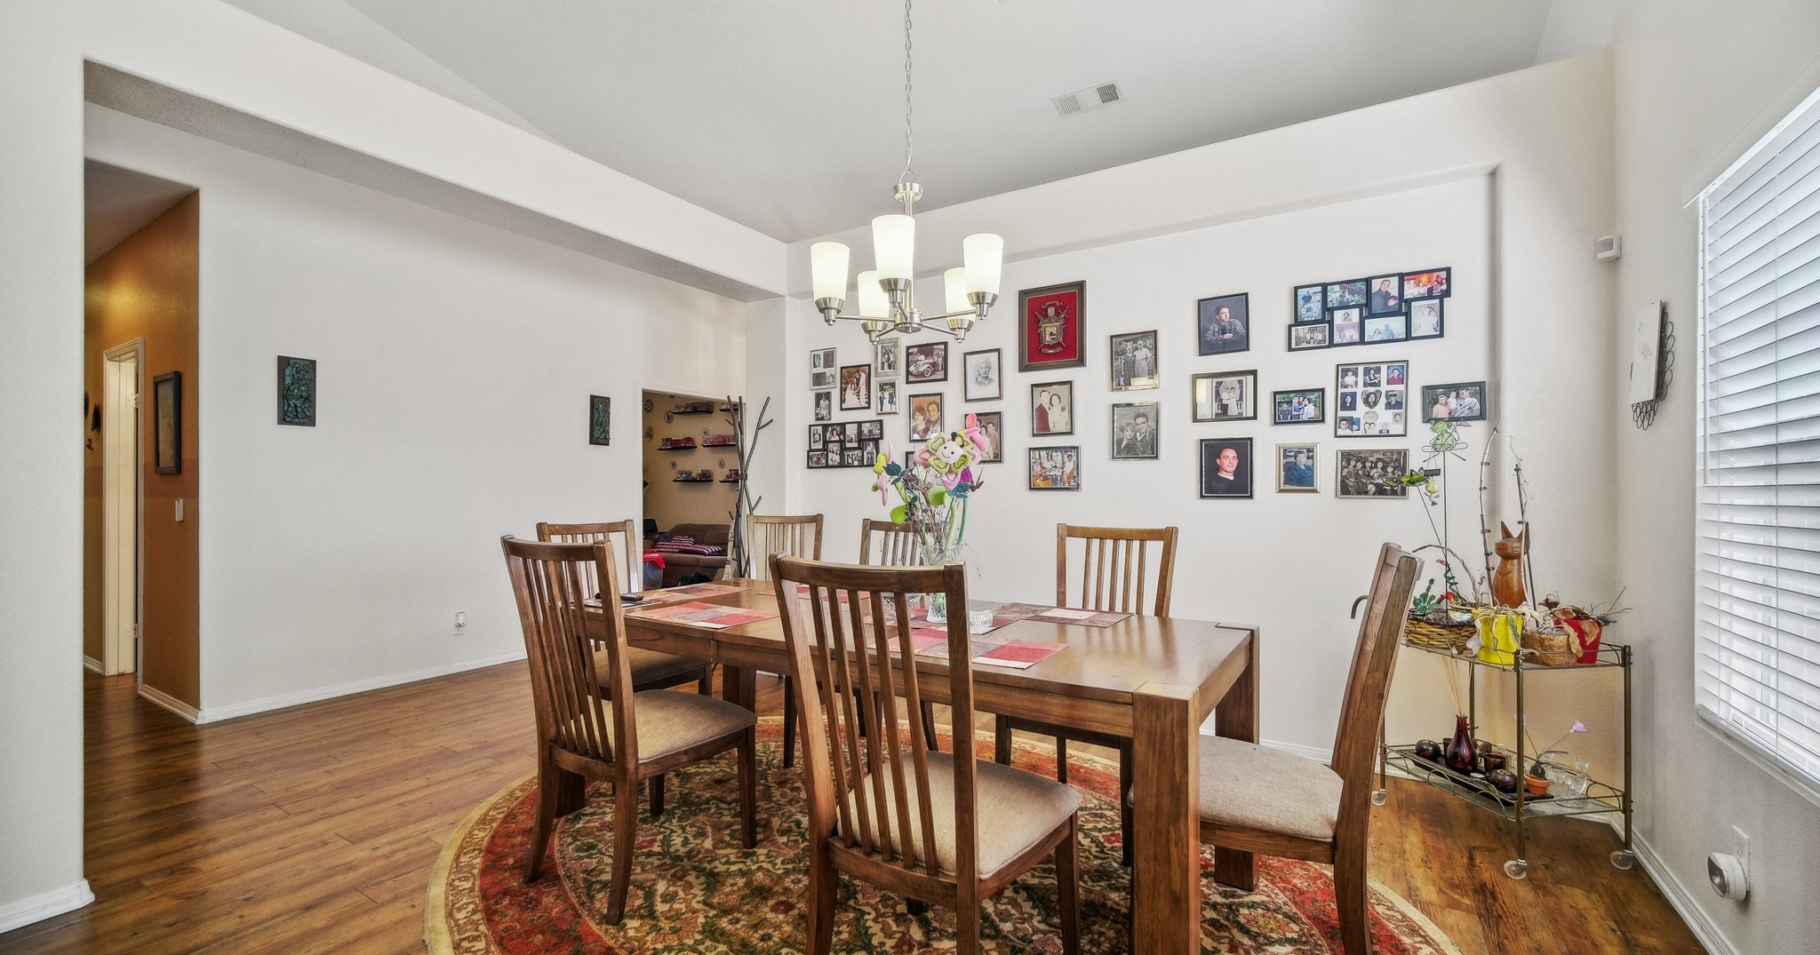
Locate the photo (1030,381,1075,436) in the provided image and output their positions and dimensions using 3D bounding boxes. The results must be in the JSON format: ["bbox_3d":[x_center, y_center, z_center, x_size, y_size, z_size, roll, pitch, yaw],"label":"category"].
[{"bbox_3d":[0.760,-0.359,3.751,0.225,0.281,0.020,0,-1,32],"label":"photo"}]

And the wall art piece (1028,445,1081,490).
[{"bbox_3d":[0.766,-0.046,3.740,0.276,0.229,0.020,0,-1,32],"label":"wall art piece"}]

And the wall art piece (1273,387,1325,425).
[{"bbox_3d":[1.729,-0.310,3.136,0.197,0.149,0.020,0,-1,32],"label":"wall art piece"}]

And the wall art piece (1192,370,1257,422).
[{"bbox_3d":[1.461,-0.371,3.281,0.273,0.226,0.025,0,0,32],"label":"wall art piece"}]

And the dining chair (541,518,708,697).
[{"bbox_3d":[-1.274,0.727,3.149,0.600,1.040,0.490,0,-1,32],"label":"dining chair"}]

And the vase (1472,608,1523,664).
[{"bbox_3d":[1.935,0.511,2.328,0.120,0.166,0.120,0,0,32],"label":"vase"}]

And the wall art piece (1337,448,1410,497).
[{"bbox_3d":[1.952,-0.014,2.989,0.254,0.205,0.020,0,-1,32],"label":"wall art piece"}]

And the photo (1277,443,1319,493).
[{"bbox_3d":[1.714,-0.039,3.123,0.165,0.218,0.025,0,0,32],"label":"photo"}]

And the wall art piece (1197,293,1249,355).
[{"bbox_3d":[1.435,-0.697,3.236,0.213,0.260,0.025,-1,-1,32],"label":"wall art piece"}]

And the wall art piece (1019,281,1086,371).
[{"bbox_3d":[0.759,-0.790,3.755,0.373,0.445,0.030,0,-1,32],"label":"wall art piece"}]

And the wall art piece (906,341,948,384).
[{"bbox_3d":[0.099,-0.653,4.056,0.270,0.218,0.025,-1,-1,32],"label":"wall art piece"}]

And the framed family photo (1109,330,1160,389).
[{"bbox_3d":[1.122,-0.576,3.527,0.227,0.284,0.020,0,-1,32],"label":"framed family photo"}]

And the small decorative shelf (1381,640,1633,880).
[{"bbox_3d":[2.052,0.887,2.487,0.430,0.710,0.540,0,0,-10],"label":"small decorative shelf"}]

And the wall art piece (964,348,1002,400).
[{"bbox_3d":[0.402,-0.555,3.870,0.225,0.275,0.025,-1,-1,32],"label":"wall art piece"}]

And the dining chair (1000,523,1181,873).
[{"bbox_3d":[0.667,0.713,2.614,0.511,1.043,0.602,0,-1,35],"label":"dining chair"}]

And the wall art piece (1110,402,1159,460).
[{"bbox_3d":[1.116,-0.226,3.497,0.223,0.278,0.022,0,0,32],"label":"wall art piece"}]

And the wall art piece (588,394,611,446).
[{"bbox_3d":[-2.394,-0.438,5.490,0.030,0.380,0.170,-1,-1,33],"label":"wall art piece"}]

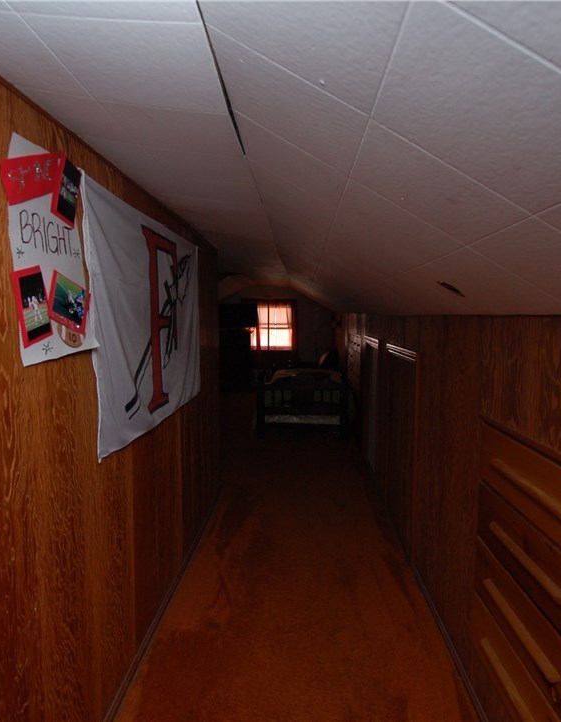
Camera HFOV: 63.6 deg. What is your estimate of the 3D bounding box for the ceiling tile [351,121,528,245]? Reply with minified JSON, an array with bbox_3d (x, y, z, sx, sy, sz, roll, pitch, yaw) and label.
[{"bbox_3d":[0.285,-0.331,0.872,0.305,0.020,0.305,29,6,0],"label":"ceiling tile"}]

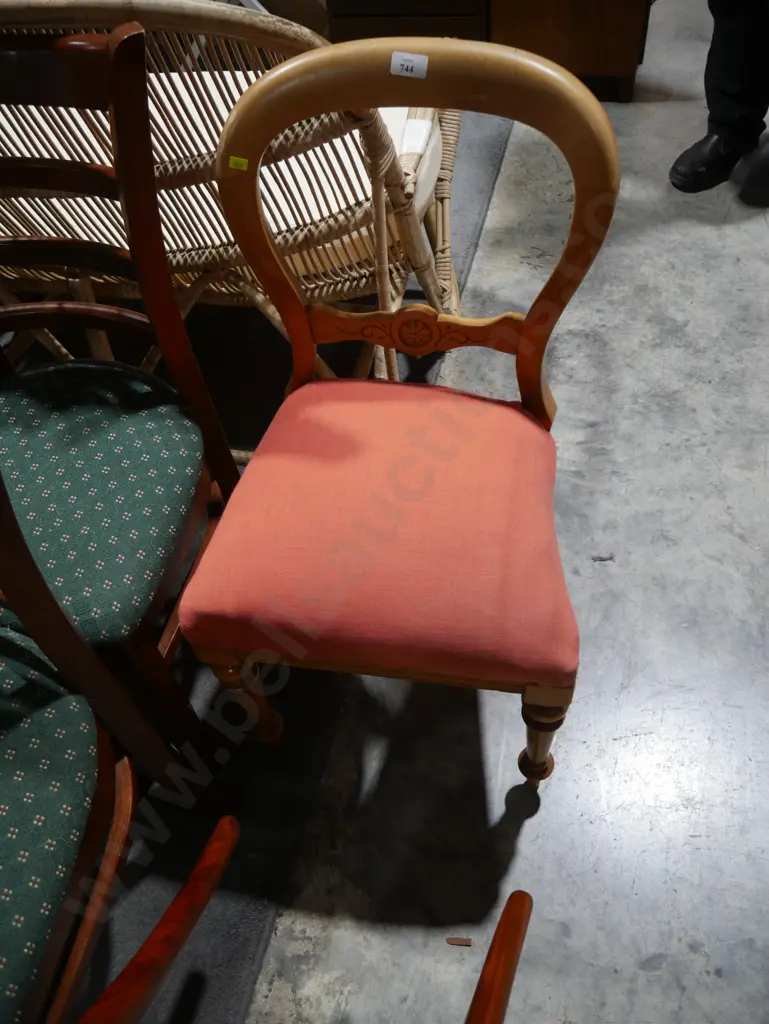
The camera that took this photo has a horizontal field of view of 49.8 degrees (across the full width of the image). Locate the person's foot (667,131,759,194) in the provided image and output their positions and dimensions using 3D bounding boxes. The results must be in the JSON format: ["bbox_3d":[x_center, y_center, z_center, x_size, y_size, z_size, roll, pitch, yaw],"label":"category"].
[{"bbox_3d":[0.951,-1.050,2.390,0.292,0.120,0.108,-38,55,-25],"label":"person's foot"}]

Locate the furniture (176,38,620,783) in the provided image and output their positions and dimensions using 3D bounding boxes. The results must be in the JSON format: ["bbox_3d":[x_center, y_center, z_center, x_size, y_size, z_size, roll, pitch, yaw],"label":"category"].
[{"bbox_3d":[0.024,-0.042,1.089,0.475,0.891,0.525,5,54,10],"label":"furniture"}]

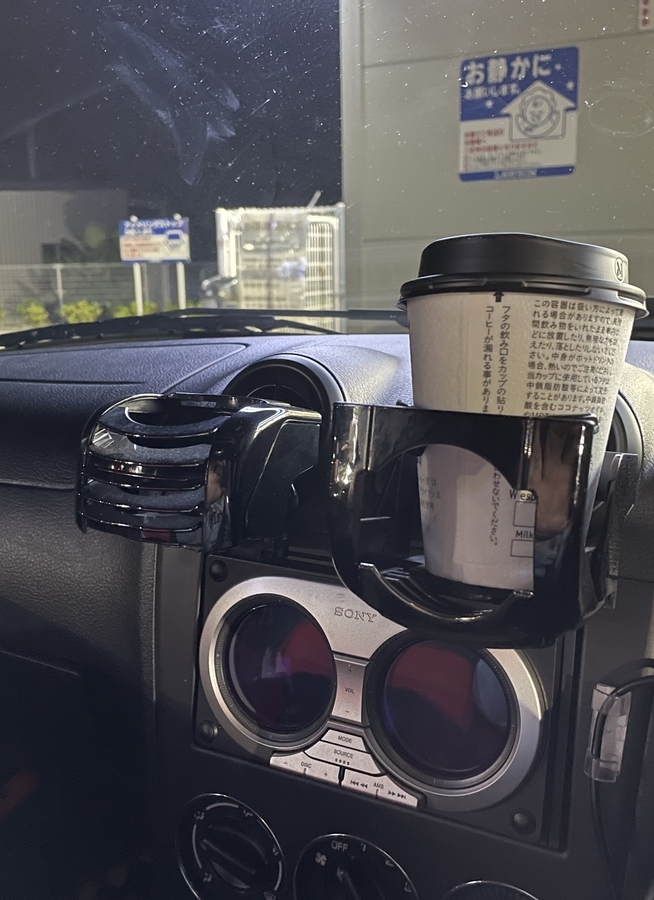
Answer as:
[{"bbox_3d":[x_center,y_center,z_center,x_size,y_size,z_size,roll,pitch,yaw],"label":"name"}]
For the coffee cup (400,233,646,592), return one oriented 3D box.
[{"bbox_3d":[0.071,-0.015,0.343,0.092,0.127,0.092,3,6,0],"label":"coffee cup"}]

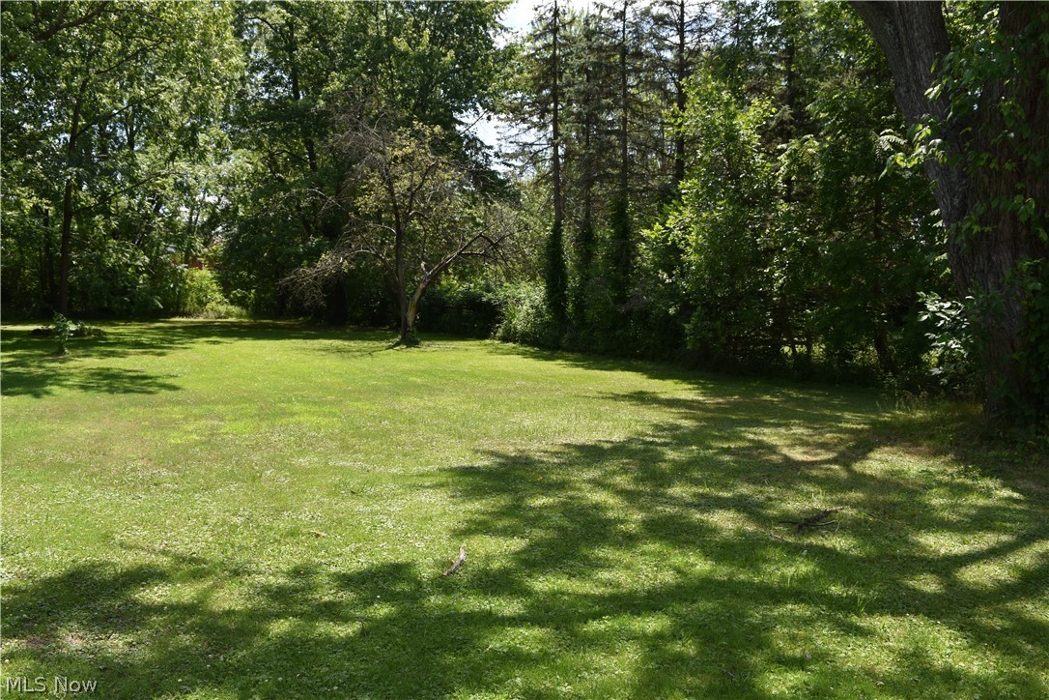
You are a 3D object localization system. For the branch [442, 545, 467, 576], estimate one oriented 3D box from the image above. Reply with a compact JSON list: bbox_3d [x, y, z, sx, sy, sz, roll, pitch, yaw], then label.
[{"bbox_3d":[-0.403,1.200,4.530,0.090,0.050,0.440,1,5,10],"label":"branch"}]

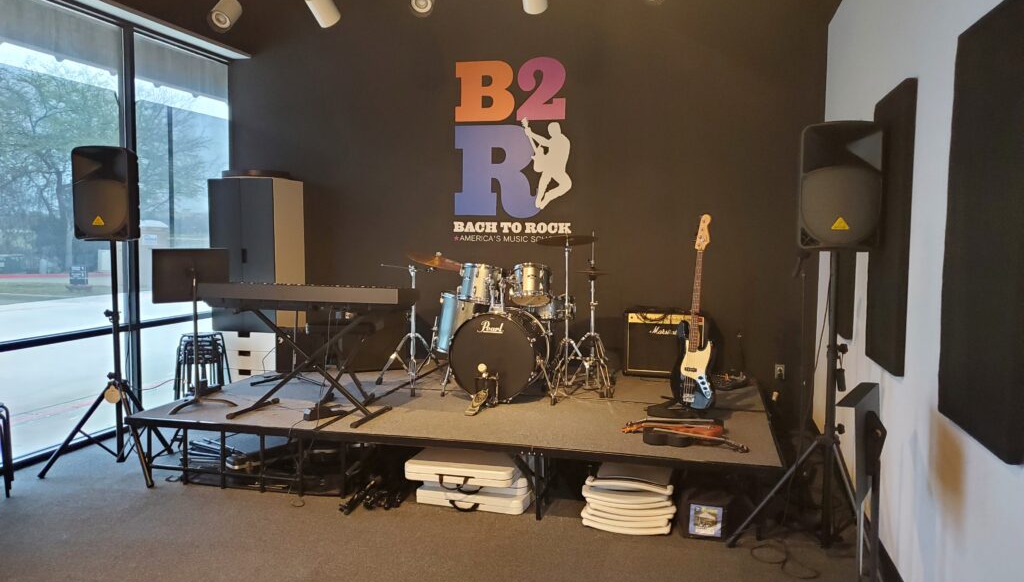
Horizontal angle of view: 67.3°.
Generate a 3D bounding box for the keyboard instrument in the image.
[{"bbox_3d":[-1.243,0.032,4.627,1.310,0.145,0.290,1,5,14],"label":"keyboard instrument"}]

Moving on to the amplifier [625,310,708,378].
[{"bbox_3d":[1.165,0.393,5.819,0.600,0.500,0.280,2,5,18],"label":"amplifier"}]

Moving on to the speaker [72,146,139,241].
[{"bbox_3d":[-2.436,-0.583,4.666,0.345,0.550,0.280,-1,5,-7],"label":"speaker"}]

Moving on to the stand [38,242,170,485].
[{"bbox_3d":[-2.459,0.409,4.870,0.790,1.430,0.650,1,5,14],"label":"stand"}]

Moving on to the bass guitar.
[{"bbox_3d":[1.102,0.125,4.596,0.080,1.170,0.340,4,0,-40],"label":"bass guitar"}]

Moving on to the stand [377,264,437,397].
[{"bbox_3d":[-0.737,0.244,5.356,0.480,0.870,0.470,1,5,14],"label":"stand"}]

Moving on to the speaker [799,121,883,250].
[{"bbox_3d":[1.482,-0.460,3.417,0.345,0.550,0.280,1,5,13],"label":"speaker"}]

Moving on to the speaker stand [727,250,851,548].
[{"bbox_3d":[1.381,0.523,3.536,0.700,1.440,0.750,1,5,14],"label":"speaker stand"}]

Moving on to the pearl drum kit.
[{"bbox_3d":[-0.026,0.151,5.222,1.430,1.085,1.030,1,5,16],"label":"pearl drum kit"}]

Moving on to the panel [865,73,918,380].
[{"bbox_3d":[1.670,-0.271,3.402,0.045,1.210,0.610,1,5,14],"label":"panel"}]

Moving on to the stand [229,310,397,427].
[{"bbox_3d":[-1.218,0.420,4.638,0.890,0.645,0.500,1,5,14],"label":"stand"}]

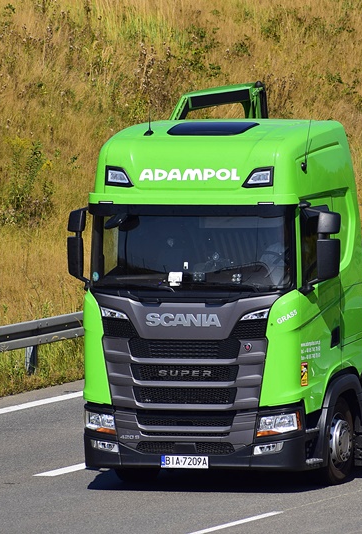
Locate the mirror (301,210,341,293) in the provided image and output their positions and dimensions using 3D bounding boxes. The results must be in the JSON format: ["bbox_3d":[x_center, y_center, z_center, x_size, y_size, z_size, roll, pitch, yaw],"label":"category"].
[{"bbox_3d":[1.438,-0.166,74.930,0.320,0.860,0.260,0,4,22],"label":"mirror"}]

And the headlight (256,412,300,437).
[{"bbox_3d":[1.004,1.612,74.875,0.420,0.240,0.220,0,3,12],"label":"headlight"}]

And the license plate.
[{"bbox_3d":[0.040,1.993,75.048,0.520,0.114,0.020,0,4,22],"label":"license plate"}]

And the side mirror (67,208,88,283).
[{"bbox_3d":[-1.077,-0.218,75.965,0.270,0.780,0.220,0,4,22],"label":"side mirror"}]

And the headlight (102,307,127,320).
[{"bbox_3d":[-0.683,0.472,75.367,0.310,0.150,0.100,1,4,25],"label":"headlight"}]

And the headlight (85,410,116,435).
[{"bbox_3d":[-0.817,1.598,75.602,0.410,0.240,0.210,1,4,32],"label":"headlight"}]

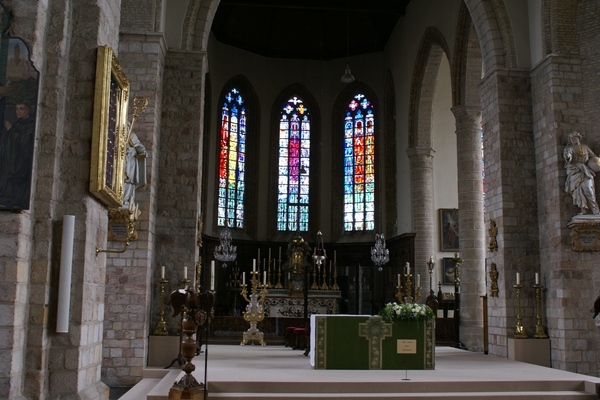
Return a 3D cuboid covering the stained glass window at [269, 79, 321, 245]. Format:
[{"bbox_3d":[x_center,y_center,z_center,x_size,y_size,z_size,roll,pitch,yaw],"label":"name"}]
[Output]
[{"bbox_3d":[-0.237,-1.658,27.991,2.337,6.900,0.450,2,-9,-6],"label":"stained glass window"}]

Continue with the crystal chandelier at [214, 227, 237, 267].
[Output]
[{"bbox_3d":[-2.385,1.488,20.804,0.701,1.255,0.701,1,-8,-6],"label":"crystal chandelier"}]

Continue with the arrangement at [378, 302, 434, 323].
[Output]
[{"bbox_3d":[2.002,2.124,12.214,0.980,0.352,0.420,2,-9,-6],"label":"arrangement"}]

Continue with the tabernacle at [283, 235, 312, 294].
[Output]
[{"bbox_3d":[-0.100,2.578,25.900,1.150,2.350,0.750,2,-9,-5],"label":"tabernacle"}]

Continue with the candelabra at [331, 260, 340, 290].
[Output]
[{"bbox_3d":[1.382,2.931,24.734,0.280,1.059,0.270,2,-9,-6],"label":"candelabra"}]

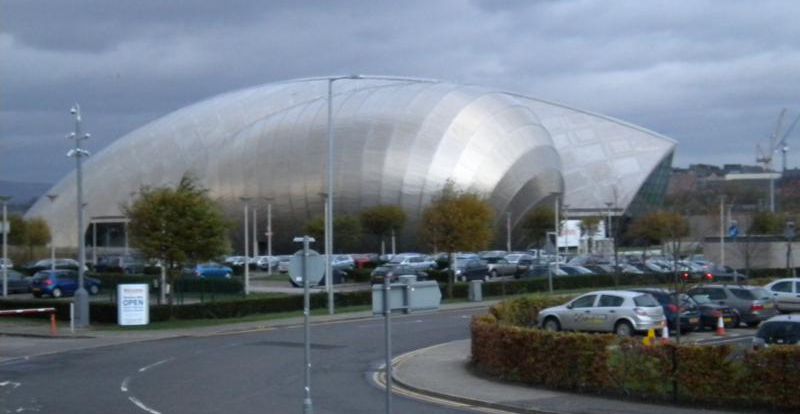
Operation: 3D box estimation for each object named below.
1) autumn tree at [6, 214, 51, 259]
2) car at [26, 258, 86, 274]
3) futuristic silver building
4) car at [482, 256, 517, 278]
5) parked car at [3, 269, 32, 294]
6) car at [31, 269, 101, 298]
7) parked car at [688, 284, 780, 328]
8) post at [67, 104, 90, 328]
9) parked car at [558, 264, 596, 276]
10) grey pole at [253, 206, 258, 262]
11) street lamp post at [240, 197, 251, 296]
[{"bbox_3d":[-40.661,3.362,172.029,4.800,5.400,4.600,0,-1,0],"label":"autumn tree"},{"bbox_3d":[-22.732,4.183,104.000,4.250,1.480,1.750,0,-1,-29],"label":"car"},{"bbox_3d":[-6.944,-6.658,225.140,96.000,26.000,48.000,0,-1,0],"label":"futuristic silver building"},{"bbox_3d":[6.849,3.985,103.000,1.700,1.430,4.000,0,-1,-45],"label":"car"},{"bbox_3d":[-22.104,4.224,88.500,4.300,1.450,1.750,0,-1,-37],"label":"parked car"},{"bbox_3d":[-18.117,4.216,85.508,3.900,1.430,1.680,0,-1,-43],"label":"car"},{"bbox_3d":[11.516,3.623,58.100,4.600,1.500,1.770,-1,-1,40],"label":"parked car"},{"bbox_3d":[-12.256,0.355,60.046,0.900,8.500,0.750,0,-1,0],"label":"post"},{"bbox_3d":[11.188,4.255,98.508,4.200,1.450,1.750,-1,-1,44],"label":"parked car"},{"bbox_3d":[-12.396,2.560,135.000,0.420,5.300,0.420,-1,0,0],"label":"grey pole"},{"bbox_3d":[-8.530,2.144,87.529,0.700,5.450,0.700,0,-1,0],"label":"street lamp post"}]

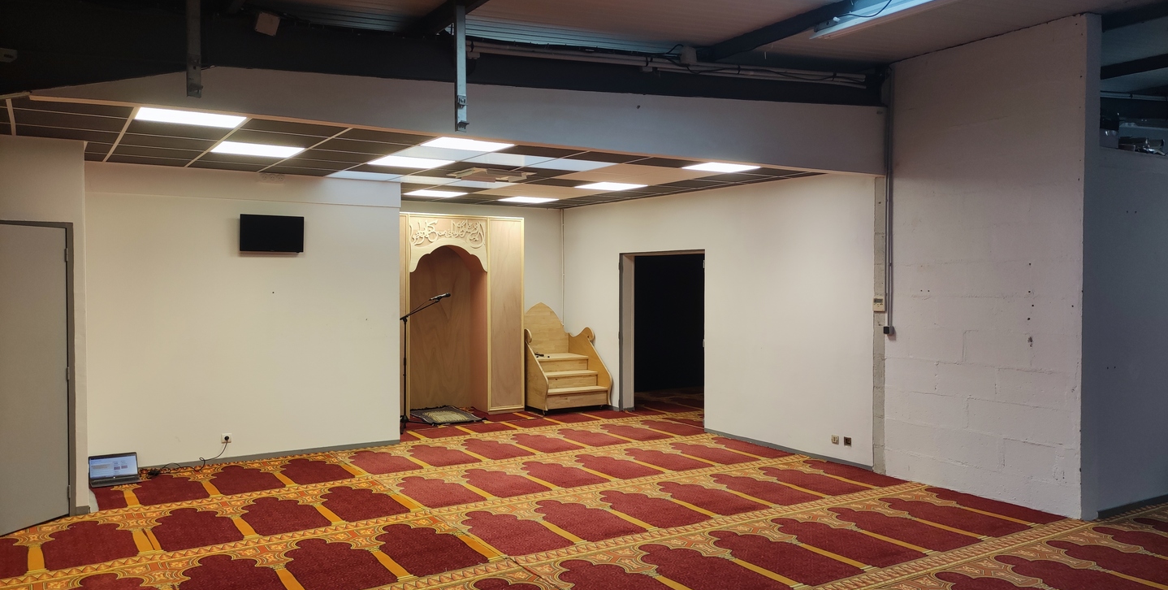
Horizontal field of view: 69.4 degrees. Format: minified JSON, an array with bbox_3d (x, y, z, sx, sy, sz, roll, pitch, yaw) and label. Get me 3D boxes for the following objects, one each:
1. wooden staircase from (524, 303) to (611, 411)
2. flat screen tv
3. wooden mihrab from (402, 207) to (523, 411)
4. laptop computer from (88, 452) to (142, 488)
[{"bbox_3d":[-0.322,0.785,10.911,0.910,1.355,1.060,-1,1,-31],"label":"wooden staircase"},{"bbox_3d":[-2.855,-0.560,7.722,0.560,0.333,0.055,-1,5,-33],"label":"flat screen tv"},{"bbox_3d":[-1.757,0.253,10.359,2.040,2.435,0.560,-1,1,-33],"label":"wooden mihrab"},{"bbox_3d":[-3.828,1.426,6.897,0.355,0.205,0.320,-1,1,-33],"label":"laptop computer"}]

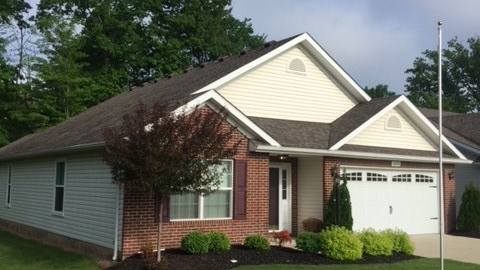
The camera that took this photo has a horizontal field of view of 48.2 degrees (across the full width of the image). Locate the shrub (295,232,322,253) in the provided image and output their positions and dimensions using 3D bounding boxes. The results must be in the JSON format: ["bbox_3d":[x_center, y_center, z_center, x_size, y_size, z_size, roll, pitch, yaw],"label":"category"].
[{"bbox_3d":[1.673,2.614,13.015,0.711,0.538,0.740,1,-5,0],"label":"shrub"}]

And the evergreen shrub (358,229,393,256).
[{"bbox_3d":[3.230,2.603,12.918,0.925,0.644,0.880,1,-5,0],"label":"evergreen shrub"}]

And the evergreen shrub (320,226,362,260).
[{"bbox_3d":[2.242,2.424,11.929,0.989,0.769,0.950,1,-5,0],"label":"evergreen shrub"}]

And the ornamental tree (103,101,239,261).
[{"bbox_3d":[-1.399,0.959,10.806,2.739,3.302,2.550,1,-5,0],"label":"ornamental tree"}]

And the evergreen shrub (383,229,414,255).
[{"bbox_3d":[3.931,2.661,13.315,0.853,0.620,0.840,1,-5,0],"label":"evergreen shrub"}]

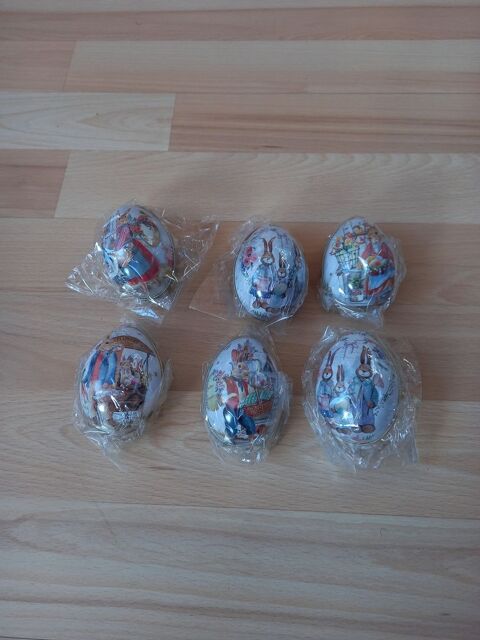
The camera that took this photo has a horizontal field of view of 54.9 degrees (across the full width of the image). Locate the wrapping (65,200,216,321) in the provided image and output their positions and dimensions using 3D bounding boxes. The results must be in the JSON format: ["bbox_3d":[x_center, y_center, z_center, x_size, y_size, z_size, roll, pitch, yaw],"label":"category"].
[{"bbox_3d":[-0.067,-0.042,0.309,0.113,0.049,0.086,-14,66,-4],"label":"wrapping"}]

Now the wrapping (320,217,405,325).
[{"bbox_3d":[0.080,-0.034,0.300,0.057,0.049,0.074,4,67,4],"label":"wrapping"}]

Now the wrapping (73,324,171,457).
[{"bbox_3d":[-0.072,0.037,0.274,0.054,0.049,0.080,3,66,3],"label":"wrapping"}]

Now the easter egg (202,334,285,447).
[{"bbox_3d":[0.001,0.041,0.271,0.046,0.046,0.067,0,66,2],"label":"easter egg"}]

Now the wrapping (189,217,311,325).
[{"bbox_3d":[0.005,-0.033,0.303,0.080,0.049,0.072,-3,66,1],"label":"wrapping"}]

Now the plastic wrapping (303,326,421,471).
[{"bbox_3d":[0.073,0.042,0.267,0.072,0.049,0.082,6,66,5],"label":"plastic wrapping"}]

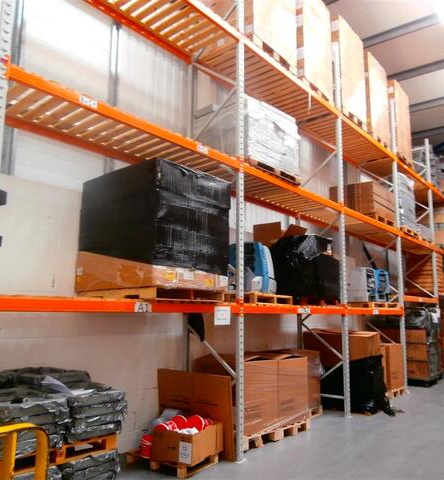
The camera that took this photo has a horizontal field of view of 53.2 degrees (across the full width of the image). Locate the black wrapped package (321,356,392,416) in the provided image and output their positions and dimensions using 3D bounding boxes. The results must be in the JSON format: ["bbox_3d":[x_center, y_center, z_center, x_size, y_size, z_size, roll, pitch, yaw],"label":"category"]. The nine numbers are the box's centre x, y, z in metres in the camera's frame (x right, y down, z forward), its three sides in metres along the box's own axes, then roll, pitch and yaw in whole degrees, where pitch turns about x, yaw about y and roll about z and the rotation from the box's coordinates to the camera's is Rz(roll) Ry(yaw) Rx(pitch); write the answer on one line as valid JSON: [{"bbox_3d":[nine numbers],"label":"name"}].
[{"bbox_3d":[2.105,2.380,7.512,1.080,0.880,0.560,-7,-12,39],"label":"black wrapped package"}]

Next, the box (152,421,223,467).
[{"bbox_3d":[-0.348,2.159,4.789,0.490,0.305,0.633,-4,-10,29],"label":"box"}]

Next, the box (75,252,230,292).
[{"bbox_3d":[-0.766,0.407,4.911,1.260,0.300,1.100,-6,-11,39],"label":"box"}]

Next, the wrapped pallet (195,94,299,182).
[{"bbox_3d":[0.341,-1.347,6.210,0.965,0.793,1.212,-7,-12,39],"label":"wrapped pallet"}]

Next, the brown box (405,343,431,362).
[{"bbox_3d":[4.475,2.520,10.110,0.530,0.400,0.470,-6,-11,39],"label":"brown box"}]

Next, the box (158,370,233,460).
[{"bbox_3d":[-0.345,2.060,5.321,1.200,0.900,0.100,-6,-11,39],"label":"box"}]

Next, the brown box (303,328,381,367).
[{"bbox_3d":[2.128,1.914,7.834,1.202,0.512,0.532,-7,-12,39],"label":"brown box"}]

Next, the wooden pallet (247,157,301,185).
[{"bbox_3d":[0.340,-0.877,6.171,0.985,0.138,1.212,-7,-12,39],"label":"wooden pallet"}]

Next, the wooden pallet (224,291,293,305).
[{"bbox_3d":[0.242,0.827,6.200,1.150,0.120,0.970,-6,-11,39],"label":"wooden pallet"}]

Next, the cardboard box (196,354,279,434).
[{"bbox_3d":[0.182,1.982,5.781,0.800,0.840,0.790,-6,-11,39],"label":"cardboard box"}]

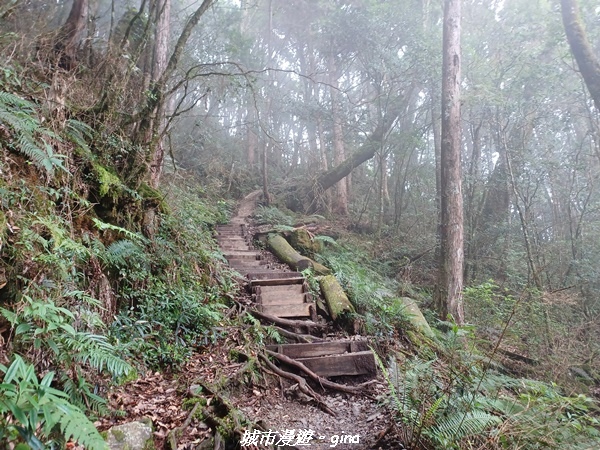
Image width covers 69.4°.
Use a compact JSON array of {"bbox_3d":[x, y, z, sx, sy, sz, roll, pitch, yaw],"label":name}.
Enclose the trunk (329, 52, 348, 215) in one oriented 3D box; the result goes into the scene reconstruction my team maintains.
[{"bbox_3d":[1.155,-2.745,13.000,0.400,5.000,0.400,-3,0,0],"label":"trunk"}]

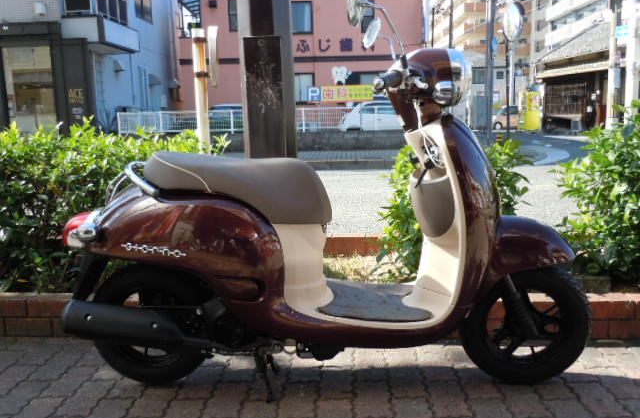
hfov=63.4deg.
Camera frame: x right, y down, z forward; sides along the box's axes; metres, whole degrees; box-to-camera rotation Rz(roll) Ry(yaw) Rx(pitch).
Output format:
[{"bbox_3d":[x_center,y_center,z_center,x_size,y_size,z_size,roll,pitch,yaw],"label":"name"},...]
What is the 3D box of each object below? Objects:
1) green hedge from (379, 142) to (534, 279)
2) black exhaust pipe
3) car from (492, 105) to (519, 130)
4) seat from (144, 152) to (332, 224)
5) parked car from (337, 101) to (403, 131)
[{"bbox_3d":[0.660,-0.024,2.573,0.740,0.629,0.580,-1,10,3],"label":"green hedge"},{"bbox_3d":[-0.543,0.354,1.526,0.447,0.110,0.118,9,10,1],"label":"black exhaust pipe"},{"bbox_3d":[11.587,-5.483,31.447,3.450,1.500,1.480,-1,10,3],"label":"car"},{"bbox_3d":[-0.252,-0.077,1.579,0.575,0.225,0.270,-1,10,3],"label":"seat"},{"bbox_3d":[2.392,-3.227,19.200,3.500,1.550,1.520,-4,10,-13],"label":"parked car"}]

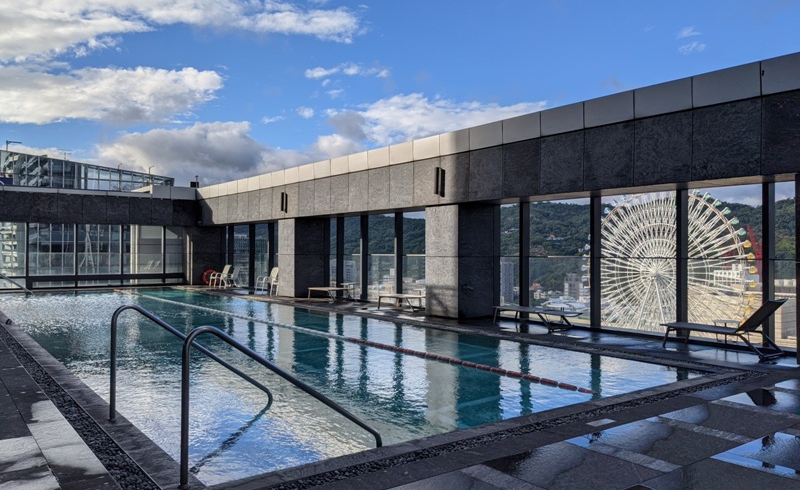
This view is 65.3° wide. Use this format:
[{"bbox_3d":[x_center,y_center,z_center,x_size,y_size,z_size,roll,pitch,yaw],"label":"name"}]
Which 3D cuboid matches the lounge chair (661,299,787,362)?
[{"bbox_3d":[4.946,1.202,9.554,0.779,0.823,1.632,1,-1,-37],"label":"lounge chair"}]

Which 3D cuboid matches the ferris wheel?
[{"bbox_3d":[99.300,11.900,239.600,13.000,74.000,72.000,1,-1,-36],"label":"ferris wheel"}]

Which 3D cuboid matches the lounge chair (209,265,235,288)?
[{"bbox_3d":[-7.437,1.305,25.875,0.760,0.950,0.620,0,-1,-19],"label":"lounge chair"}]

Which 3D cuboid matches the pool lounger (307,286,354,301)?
[{"bbox_3d":[-2.076,1.528,19.059,0.706,0.360,1.926,1,-1,-37],"label":"pool lounger"}]

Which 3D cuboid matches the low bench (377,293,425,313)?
[{"bbox_3d":[0.199,1.495,15.794,0.706,0.360,1.882,1,-1,-37],"label":"low bench"}]

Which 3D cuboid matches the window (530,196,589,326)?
[{"bbox_3d":[3.454,0.351,13.217,0.100,2.620,1.700,1,-1,-37],"label":"window"}]

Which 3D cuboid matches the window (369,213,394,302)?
[{"bbox_3d":[-0.472,0.375,18.074,0.118,2.565,1.521,1,-1,-37],"label":"window"}]

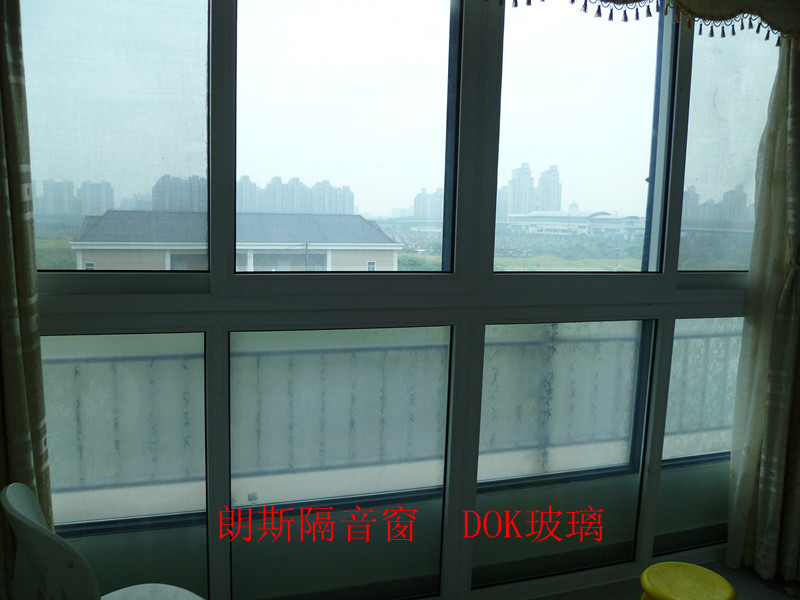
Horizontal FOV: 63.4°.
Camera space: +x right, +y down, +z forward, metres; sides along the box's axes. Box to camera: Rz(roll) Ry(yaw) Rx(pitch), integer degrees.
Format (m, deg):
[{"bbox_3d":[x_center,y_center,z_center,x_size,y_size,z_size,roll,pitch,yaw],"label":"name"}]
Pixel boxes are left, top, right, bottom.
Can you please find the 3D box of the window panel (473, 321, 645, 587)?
[{"bbox_3d":[0.610,0.564,2.410,0.701,0.972,0.030,-1,7,-19],"label":"window panel"}]

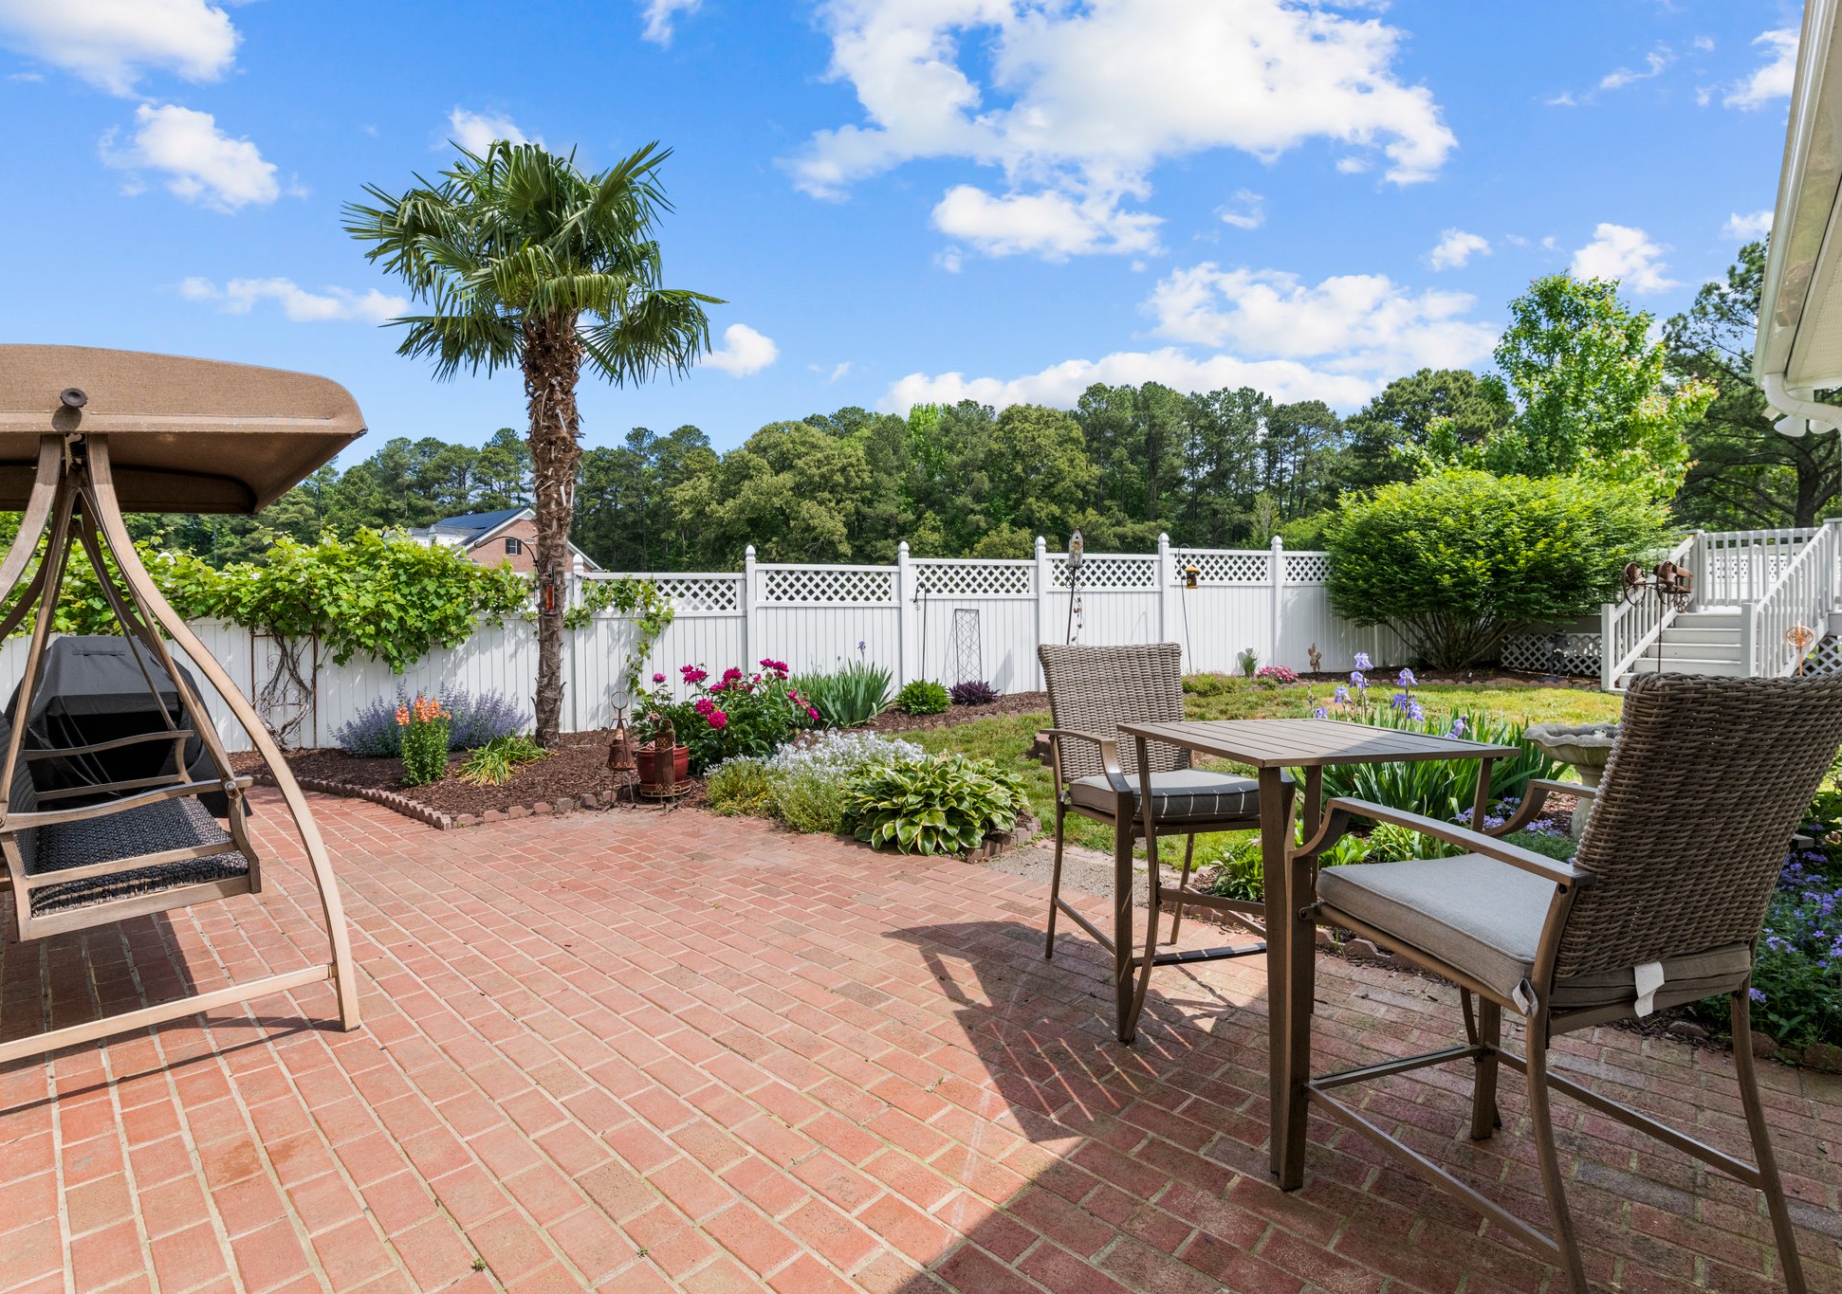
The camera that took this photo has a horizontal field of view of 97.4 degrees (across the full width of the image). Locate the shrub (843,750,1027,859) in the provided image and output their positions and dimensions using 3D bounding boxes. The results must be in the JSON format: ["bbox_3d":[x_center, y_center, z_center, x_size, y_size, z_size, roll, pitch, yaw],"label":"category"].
[{"bbox_3d":[0.083,0.850,4.630,1.040,0.460,0.950,-1,1,0],"label":"shrub"}]

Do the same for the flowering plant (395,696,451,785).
[{"bbox_3d":[-3.838,0.730,6.250,0.400,0.690,0.400,0,0,-32],"label":"flowering plant"}]

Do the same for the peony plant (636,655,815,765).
[{"bbox_3d":[-1.771,0.560,7.350,1.550,0.930,1.300,0,0,-14],"label":"peony plant"}]

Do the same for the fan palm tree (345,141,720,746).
[{"bbox_3d":[-3.720,-1.950,8.050,3.250,5.800,3.100,-1,1,-25],"label":"fan palm tree"}]

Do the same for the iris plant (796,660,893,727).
[{"bbox_3d":[-0.890,0.530,9.400,1.050,0.750,0.900,0,0,-5],"label":"iris plant"}]

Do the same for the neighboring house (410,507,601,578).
[{"bbox_3d":[-27.900,-4.300,50.900,11.500,8.000,11.400,0,1,32],"label":"neighboring house"}]

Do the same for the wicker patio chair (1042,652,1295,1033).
[{"bbox_3d":[0.775,0.570,2.720,0.610,1.140,0.670,-1,1,-12],"label":"wicker patio chair"}]

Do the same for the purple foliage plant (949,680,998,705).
[{"bbox_3d":[0.634,0.545,9.750,0.570,0.290,0.520,-1,1,0],"label":"purple foliage plant"}]

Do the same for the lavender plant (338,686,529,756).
[{"bbox_3d":[-4.750,0.690,7.900,1.550,0.600,0.900,-1,1,-17],"label":"lavender plant"}]

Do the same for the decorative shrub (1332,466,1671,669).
[{"bbox_3d":[7.650,-1.070,11.080,3.800,2.700,3.300,0,1,35],"label":"decorative shrub"}]

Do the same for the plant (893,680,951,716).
[{"bbox_3d":[0.019,0.620,10.000,0.700,0.420,0.680,0,0,0],"label":"plant"}]

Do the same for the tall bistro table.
[{"bbox_3d":[0.997,0.695,2.145,0.690,0.920,0.690,0,0,-13],"label":"tall bistro table"}]

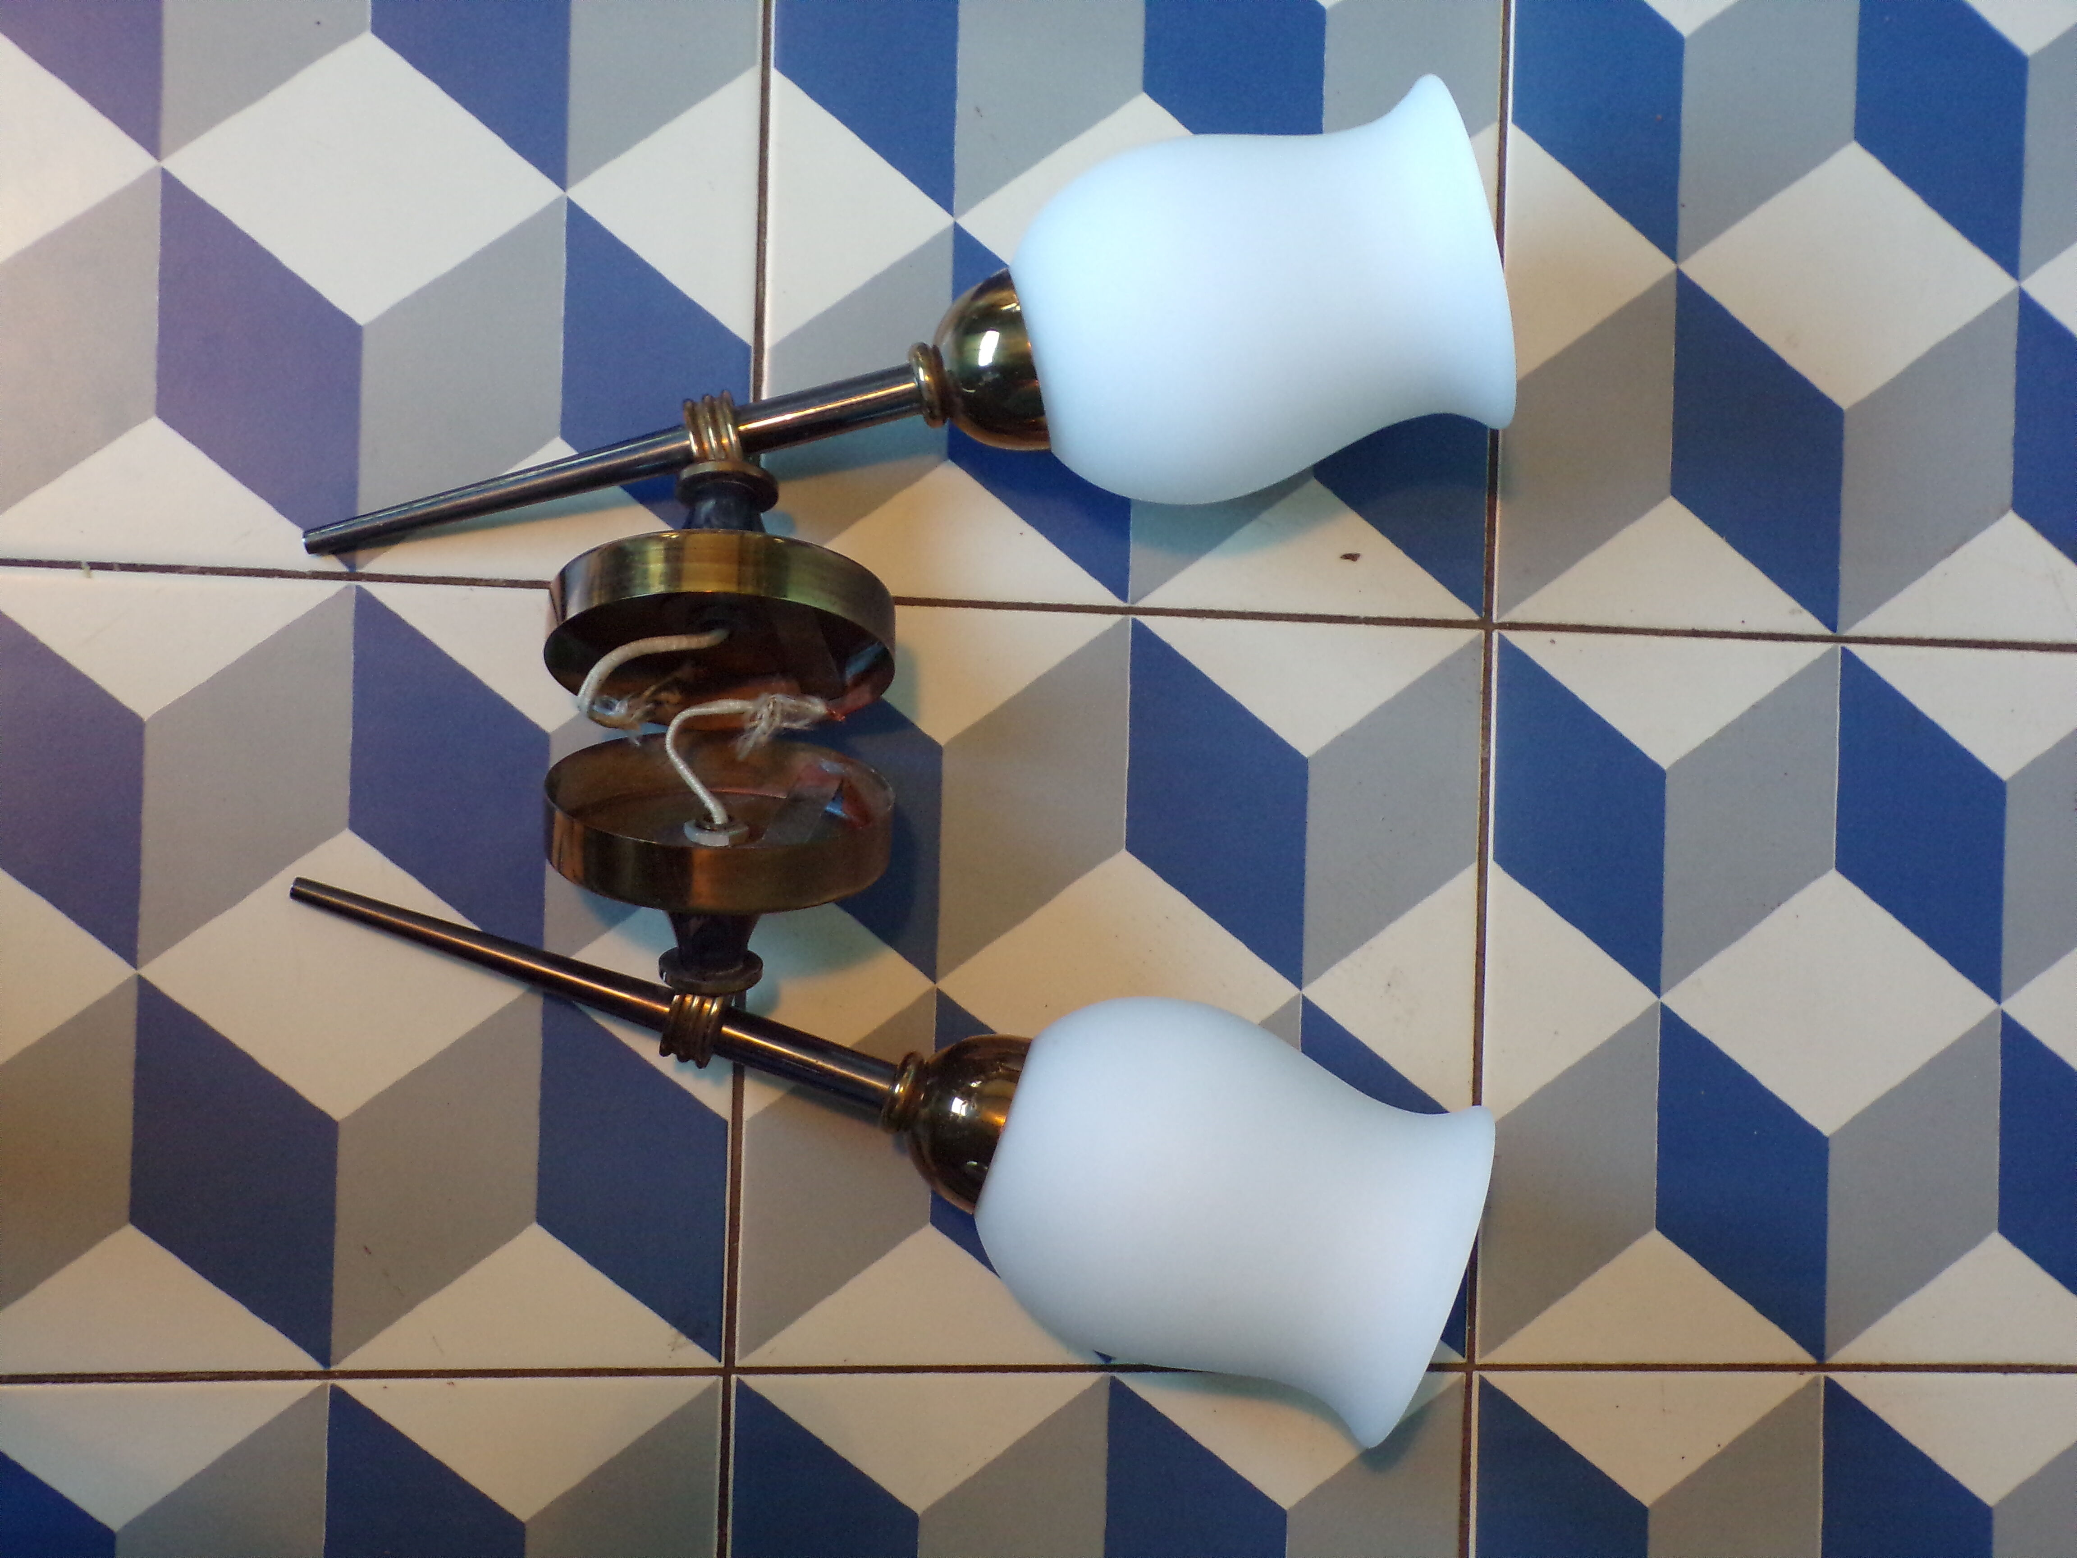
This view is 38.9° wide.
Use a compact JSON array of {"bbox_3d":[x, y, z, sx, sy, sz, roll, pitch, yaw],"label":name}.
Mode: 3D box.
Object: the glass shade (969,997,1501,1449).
[{"bbox_3d":[0.045,0.109,0.759,0.120,0.096,0.096,19,86,1],"label":"glass shade"}]

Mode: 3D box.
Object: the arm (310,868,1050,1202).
[{"bbox_3d":[-0.101,0.059,0.761,0.197,0.049,0.049,19,86,1],"label":"arm"}]

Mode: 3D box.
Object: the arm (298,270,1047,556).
[{"bbox_3d":[-0.095,-0.085,0.762,0.197,0.049,0.049,-14,92,1],"label":"arm"}]

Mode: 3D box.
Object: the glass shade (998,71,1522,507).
[{"bbox_3d":[0.055,-0.122,0.759,0.120,0.096,0.096,-14,92,1],"label":"glass shade"}]

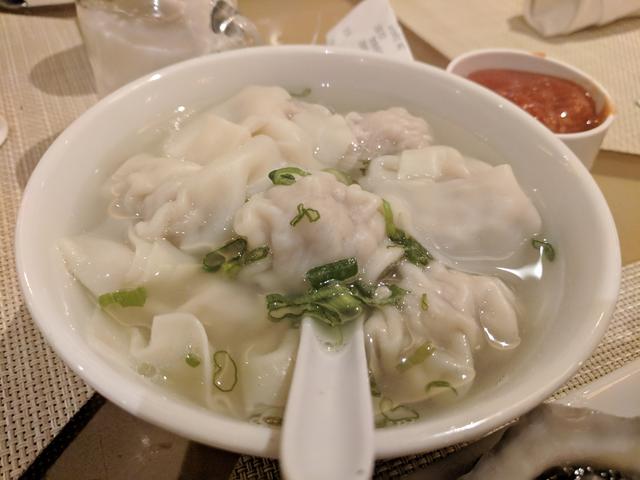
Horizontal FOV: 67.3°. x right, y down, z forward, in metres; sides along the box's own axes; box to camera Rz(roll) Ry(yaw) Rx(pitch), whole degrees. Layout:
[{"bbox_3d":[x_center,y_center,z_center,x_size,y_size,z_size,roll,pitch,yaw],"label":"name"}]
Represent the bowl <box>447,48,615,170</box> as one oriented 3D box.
[{"bbox_3d":[0.102,-0.059,0.257,0.084,0.047,0.084,1,46,-1],"label":"bowl"}]

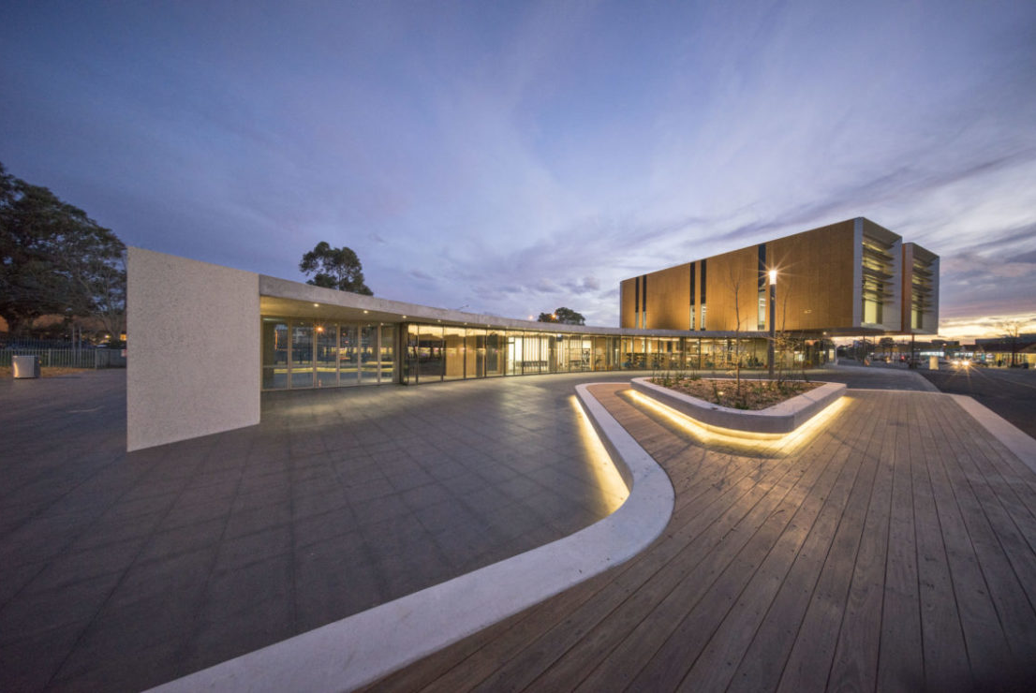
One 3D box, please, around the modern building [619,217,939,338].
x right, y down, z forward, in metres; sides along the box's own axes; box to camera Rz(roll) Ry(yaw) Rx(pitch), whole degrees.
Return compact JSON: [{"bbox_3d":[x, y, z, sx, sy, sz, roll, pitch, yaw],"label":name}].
[{"bbox_3d":[34.233,-6.146,41.986,24.059,9.457,27.146,0,-1,-26],"label":"modern building"}]

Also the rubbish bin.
[{"bbox_3d":[-28.949,1.235,17.000,0.660,1.330,0.650,1,-1,-44],"label":"rubbish bin"}]

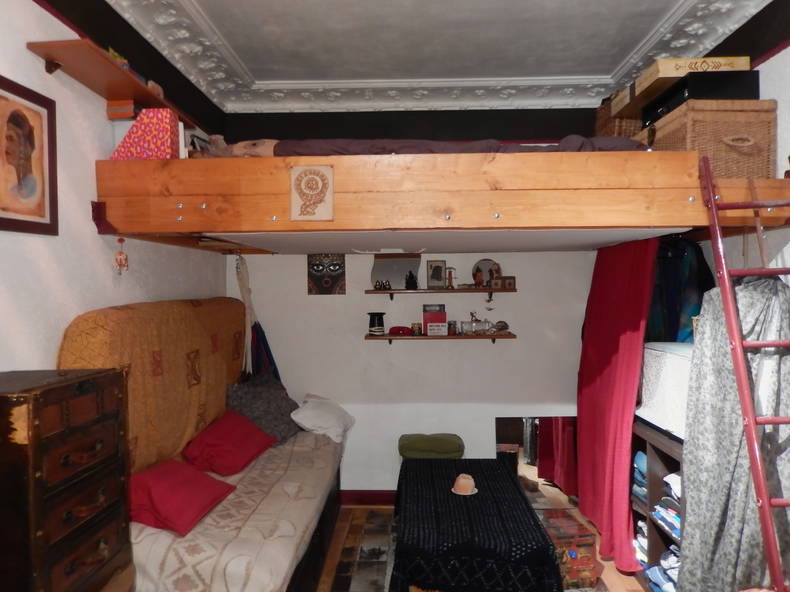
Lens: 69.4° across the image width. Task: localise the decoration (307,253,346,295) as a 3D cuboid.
[{"bbox_3d":[-0.441,-0.143,3.699,0.249,0.269,0.020,-1,1,1],"label":"decoration"}]

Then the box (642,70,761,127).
[{"bbox_3d":[1.272,-0.814,2.417,0.266,0.107,0.449,-1,1,1],"label":"box"}]

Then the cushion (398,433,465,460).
[{"bbox_3d":[0.236,0.986,3.721,0.425,0.175,0.260,-1,1,1],"label":"cushion"}]

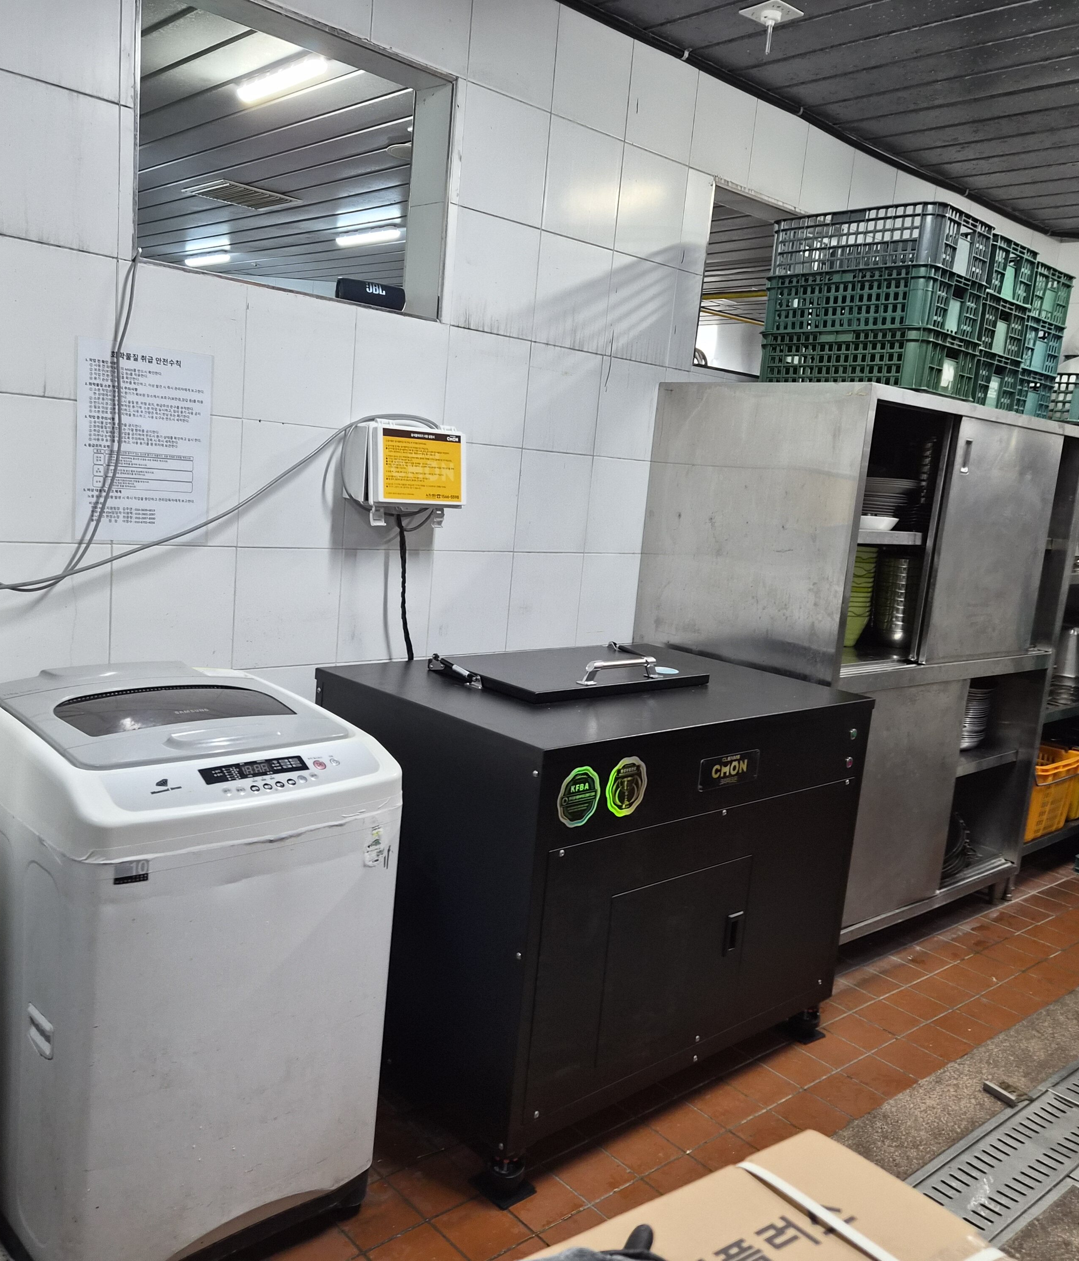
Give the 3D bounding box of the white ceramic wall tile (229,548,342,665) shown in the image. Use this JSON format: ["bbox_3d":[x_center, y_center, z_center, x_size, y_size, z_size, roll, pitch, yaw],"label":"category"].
[{"bbox_3d":[-0.629,-0.056,2.787,0.293,0.300,0.010,-3,11,-43],"label":"white ceramic wall tile"}]

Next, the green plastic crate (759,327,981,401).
[{"bbox_3d":[0.980,-0.796,3.364,0.337,0.168,0.530,-3,12,-45],"label":"green plastic crate"}]

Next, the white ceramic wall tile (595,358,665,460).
[{"bbox_3d":[0.289,-0.685,3.496,0.295,0.298,0.010,-3,12,-43],"label":"white ceramic wall tile"}]

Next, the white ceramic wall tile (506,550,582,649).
[{"bbox_3d":[0.019,-0.087,3.414,0.297,0.302,0.010,-3,11,-43],"label":"white ceramic wall tile"}]

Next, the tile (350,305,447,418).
[{"bbox_3d":[-0.361,-0.659,2.898,0.293,0.300,0.010,-3,11,-43],"label":"tile"}]

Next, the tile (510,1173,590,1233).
[{"bbox_3d":[-0.002,1.190,2.333,0.150,0.010,0.150,-3,12,-42],"label":"tile"}]

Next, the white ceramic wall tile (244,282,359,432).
[{"bbox_3d":[-0.582,-0.654,2.720,0.297,0.302,0.010,-3,11,-43],"label":"white ceramic wall tile"}]

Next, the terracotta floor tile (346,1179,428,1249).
[{"bbox_3d":[-0.332,1.179,2.248,0.151,0.010,0.151,-3,12,-42],"label":"terracotta floor tile"}]

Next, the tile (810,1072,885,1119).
[{"bbox_3d":[0.784,1.183,2.842,0.150,0.010,0.150,-3,12,-42],"label":"tile"}]

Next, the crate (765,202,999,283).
[{"bbox_3d":[1.043,-1.160,3.432,0.360,0.180,0.550,-3,12,-44],"label":"crate"}]

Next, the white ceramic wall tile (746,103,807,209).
[{"bbox_3d":[0.818,-1.628,3.834,0.300,0.300,0.010,-3,12,-43],"label":"white ceramic wall tile"}]

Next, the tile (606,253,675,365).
[{"bbox_3d":[0.320,-0.985,3.452,0.295,0.302,0.010,-3,12,-43],"label":"tile"}]

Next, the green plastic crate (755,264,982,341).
[{"bbox_3d":[0.979,-0.953,3.314,0.350,0.165,0.530,-3,12,-43],"label":"green plastic crate"}]

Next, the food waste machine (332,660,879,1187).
[{"bbox_3d":[0.126,0.595,2.931,1.218,1.008,0.814,-3,12,-44],"label":"food waste machine"}]

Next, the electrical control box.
[{"bbox_3d":[-0.345,-0.406,2.905,0.285,0.225,0.150,-3,12,-43],"label":"electrical control box"}]

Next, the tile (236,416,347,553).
[{"bbox_3d":[-0.607,-0.355,2.763,0.297,0.302,0.010,-3,11,-43],"label":"tile"}]

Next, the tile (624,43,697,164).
[{"bbox_3d":[0.376,-1.606,3.418,0.300,0.300,0.010,-3,12,-43],"label":"tile"}]

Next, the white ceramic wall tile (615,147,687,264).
[{"bbox_3d":[0.349,-1.290,3.406,0.295,0.302,0.010,-3,12,-43],"label":"white ceramic wall tile"}]

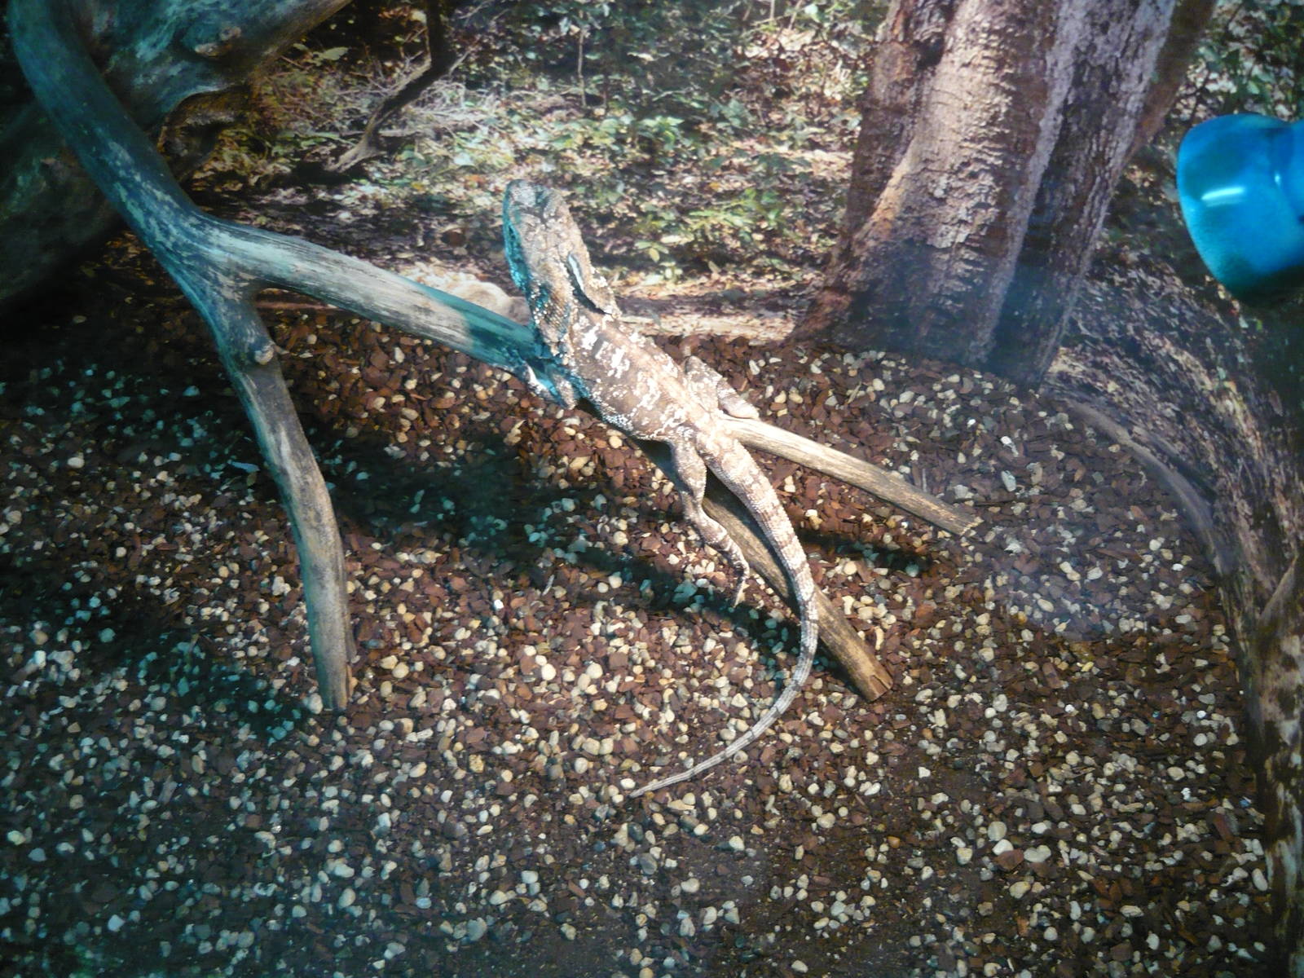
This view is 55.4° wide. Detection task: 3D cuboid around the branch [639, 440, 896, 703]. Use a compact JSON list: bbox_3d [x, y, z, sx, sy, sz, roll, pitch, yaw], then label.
[{"bbox_3d":[0.083,0.052,0.843,0.228,0.026,0.026,49,52,-4],"label":"branch"}]

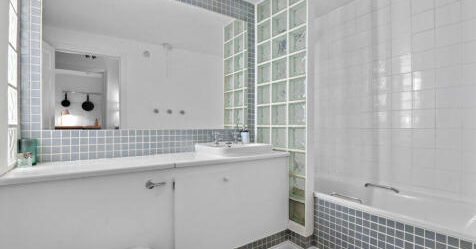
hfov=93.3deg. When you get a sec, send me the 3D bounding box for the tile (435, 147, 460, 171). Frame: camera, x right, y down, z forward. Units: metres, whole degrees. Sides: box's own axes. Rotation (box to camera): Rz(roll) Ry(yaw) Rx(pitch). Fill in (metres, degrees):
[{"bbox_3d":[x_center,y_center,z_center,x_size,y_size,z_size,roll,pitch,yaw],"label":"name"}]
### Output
[{"bbox_3d":[1.536,0.258,1.639,0.010,0.150,0.146,1,-1,-37],"label":"tile"}]

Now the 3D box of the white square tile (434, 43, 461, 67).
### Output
[{"bbox_3d":[1.542,-0.500,1.648,0.010,0.150,0.146,1,-1,-39],"label":"white square tile"}]

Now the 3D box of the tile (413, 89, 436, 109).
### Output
[{"bbox_3d":[1.451,-0.195,1.756,0.010,0.150,0.146,1,-1,-39],"label":"tile"}]

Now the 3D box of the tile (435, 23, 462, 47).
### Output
[{"bbox_3d":[1.542,-0.652,1.650,0.010,0.150,0.146,1,-1,-39],"label":"tile"}]

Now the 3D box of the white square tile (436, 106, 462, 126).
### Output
[{"bbox_3d":[1.537,-0.046,1.643,0.010,0.150,0.146,1,-1,-37],"label":"white square tile"}]

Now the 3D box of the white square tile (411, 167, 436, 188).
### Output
[{"bbox_3d":[1.433,0.406,1.734,0.010,0.149,0.149,0,0,-37],"label":"white square tile"}]

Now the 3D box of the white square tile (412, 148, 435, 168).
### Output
[{"bbox_3d":[1.450,0.261,1.750,0.010,0.150,0.146,1,-1,-39],"label":"white square tile"}]

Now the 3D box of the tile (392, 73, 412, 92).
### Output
[{"bbox_3d":[1.351,-0.342,1.851,0.010,0.149,0.149,0,0,-37],"label":"tile"}]

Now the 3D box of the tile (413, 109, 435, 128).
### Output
[{"bbox_3d":[1.434,-0.042,1.736,0.010,0.149,0.149,0,0,-37],"label":"tile"}]

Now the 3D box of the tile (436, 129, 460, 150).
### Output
[{"bbox_3d":[1.520,0.108,1.620,0.010,0.149,0.149,0,0,-37],"label":"tile"}]

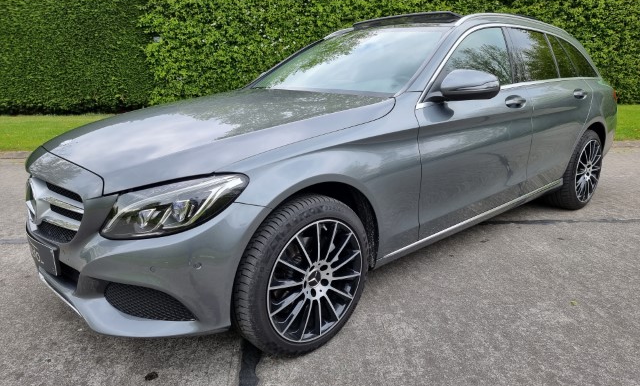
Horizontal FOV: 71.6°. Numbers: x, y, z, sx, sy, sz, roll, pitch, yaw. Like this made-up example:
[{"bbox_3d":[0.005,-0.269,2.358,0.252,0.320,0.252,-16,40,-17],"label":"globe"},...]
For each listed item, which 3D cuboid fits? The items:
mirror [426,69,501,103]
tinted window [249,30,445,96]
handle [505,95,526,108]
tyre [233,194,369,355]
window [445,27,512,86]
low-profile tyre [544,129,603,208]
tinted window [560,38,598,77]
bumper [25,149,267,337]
[{"bbox_3d":[0.699,-0.527,2.154,0.210,0.160,0.250,-14,20,-38],"label":"mirror"},{"bbox_3d":[0.095,-0.816,2.775,0.850,0.130,1.370,-43,36,-25],"label":"tinted window"},{"bbox_3d":[1.129,-0.528,2.559,0.240,0.060,0.050,-14,20,-38],"label":"handle"},{"bbox_3d":[-0.071,0.330,1.854,0.655,0.655,0.230,-14,20,-40],"label":"tyre"},{"bbox_3d":[0.877,-0.766,2.540,0.860,0.430,0.050,-14,-5,-38],"label":"window"},{"bbox_3d":[2.085,-0.196,3.626,0.655,0.655,0.240,-14,20,-38],"label":"low-profile tyre"},{"bbox_3d":[2.073,-1.069,3.526,0.580,0.330,0.060,-15,-4,-42],"label":"tinted window"},{"bbox_3d":[-0.986,0.114,2.066,0.610,0.630,1.790,-14,20,-38],"label":"bumper"}]

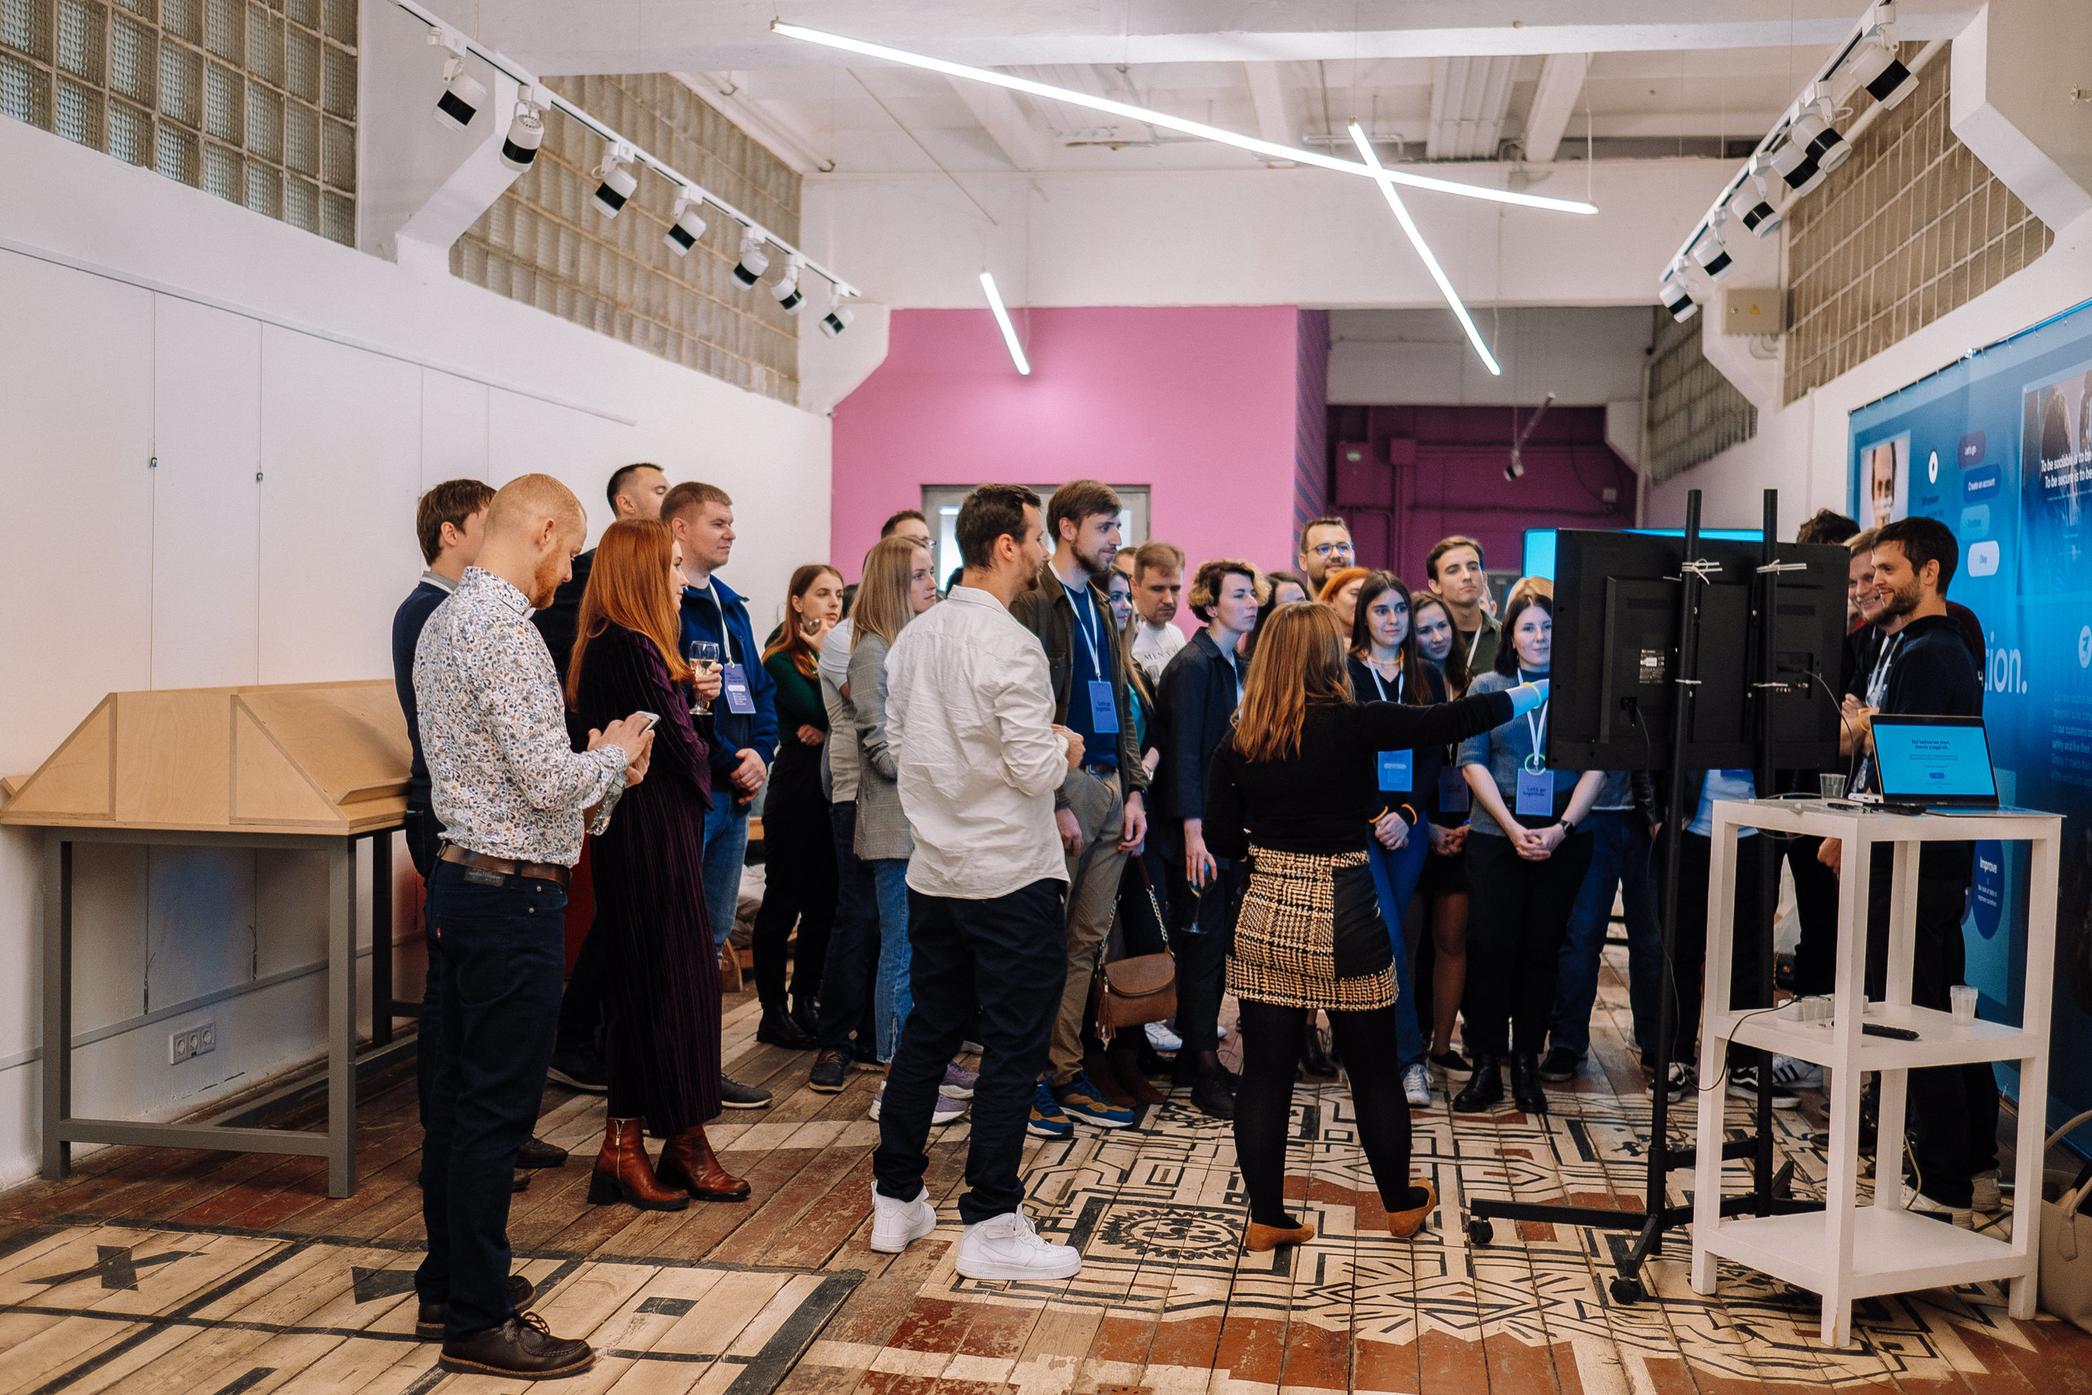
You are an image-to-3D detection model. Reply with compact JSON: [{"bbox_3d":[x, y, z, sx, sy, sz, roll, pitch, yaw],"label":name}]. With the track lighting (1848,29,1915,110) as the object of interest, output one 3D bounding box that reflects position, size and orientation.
[{"bbox_3d":[1.926,-1.446,4.690,0.150,0.180,0.100,2,2,9],"label":"track lighting"}]

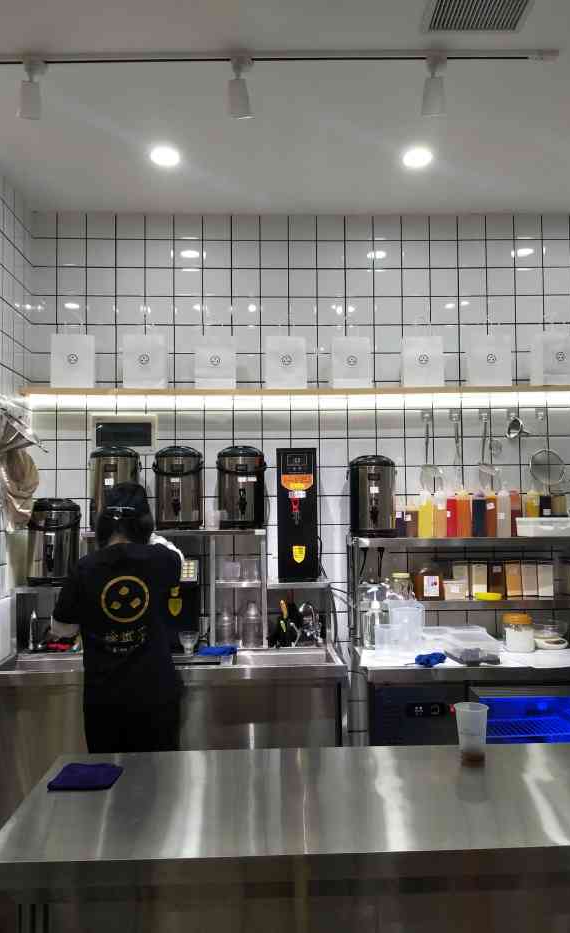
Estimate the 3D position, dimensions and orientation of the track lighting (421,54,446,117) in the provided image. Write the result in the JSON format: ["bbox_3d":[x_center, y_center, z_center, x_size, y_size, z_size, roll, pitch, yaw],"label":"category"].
[{"bbox_3d":[0.525,-1.366,2.507,0.085,0.195,0.120,-1,-4,-2],"label":"track lighting"}]

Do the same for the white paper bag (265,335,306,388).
[{"bbox_3d":[0.008,-0.527,3.625,0.212,0.272,0.110,-1,-3,-3],"label":"white paper bag"}]

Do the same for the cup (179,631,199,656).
[{"bbox_3d":[-0.447,0.820,3.277,0.093,0.112,0.093,-1,-3,-2],"label":"cup"}]

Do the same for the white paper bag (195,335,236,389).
[{"bbox_3d":[-0.355,-0.535,3.605,0.208,0.272,0.105,-1,-4,-2],"label":"white paper bag"}]

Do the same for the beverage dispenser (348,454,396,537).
[{"bbox_3d":[0.429,0.150,3.516,0.240,0.415,0.280,-1,-4,-2],"label":"beverage dispenser"}]

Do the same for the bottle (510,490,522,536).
[{"bbox_3d":[1.152,0.233,3.494,0.068,0.232,0.068,-1,-3,-2],"label":"bottle"}]

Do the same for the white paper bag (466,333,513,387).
[{"bbox_3d":[1.070,-0.549,3.662,0.210,0.270,0.105,-1,-4,-2],"label":"white paper bag"}]

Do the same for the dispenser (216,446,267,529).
[{"bbox_3d":[-0.220,0.101,3.507,0.256,0.405,0.265,-1,-3,-2],"label":"dispenser"}]

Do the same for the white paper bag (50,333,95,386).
[{"bbox_3d":[-1.067,-0.521,3.549,0.224,0.294,0.100,-1,-3,-2],"label":"white paper bag"}]

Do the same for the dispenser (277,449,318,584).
[{"bbox_3d":[0.061,0.243,3.538,0.200,0.665,0.280,-1,-3,-3],"label":"dispenser"}]

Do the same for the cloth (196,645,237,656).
[{"bbox_3d":[-0.319,0.870,3.315,0.190,0.040,0.130,-1,-3,-3],"label":"cloth"}]

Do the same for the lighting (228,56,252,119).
[{"bbox_3d":[-0.152,-1.292,2.411,0.085,0.197,0.120,-1,-3,-2],"label":"lighting"}]

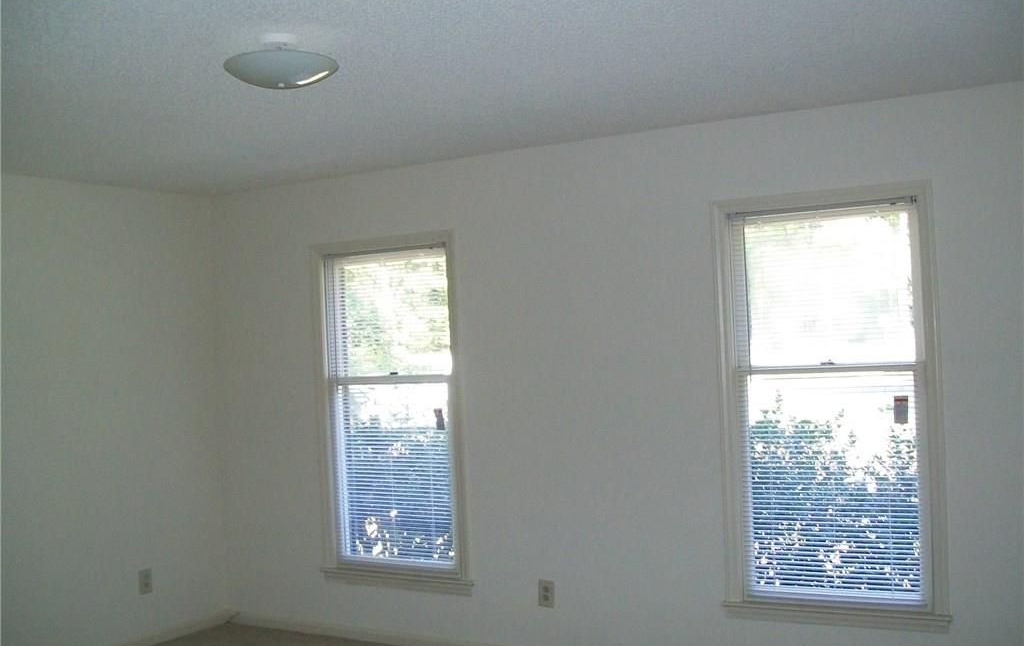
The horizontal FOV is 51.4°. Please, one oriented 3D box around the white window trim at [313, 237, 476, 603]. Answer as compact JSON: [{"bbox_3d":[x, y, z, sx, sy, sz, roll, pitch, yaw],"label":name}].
[{"bbox_3d":[-0.634,0.461,5.421,0.940,1.790,0.100,-3,-1,30],"label":"white window trim"}]

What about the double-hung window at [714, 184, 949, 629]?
[{"bbox_3d":[1.278,0.350,4.306,0.940,1.790,0.100,-3,-1,30],"label":"double-hung window"}]

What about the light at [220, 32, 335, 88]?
[{"bbox_3d":[-0.665,-0.752,3.078,0.335,0.146,0.335,-2,-1,0],"label":"light"}]

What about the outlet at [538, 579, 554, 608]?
[{"bbox_3d":[0.158,1.261,4.949,0.076,0.121,0.010,-3,-1,30],"label":"outlet"}]

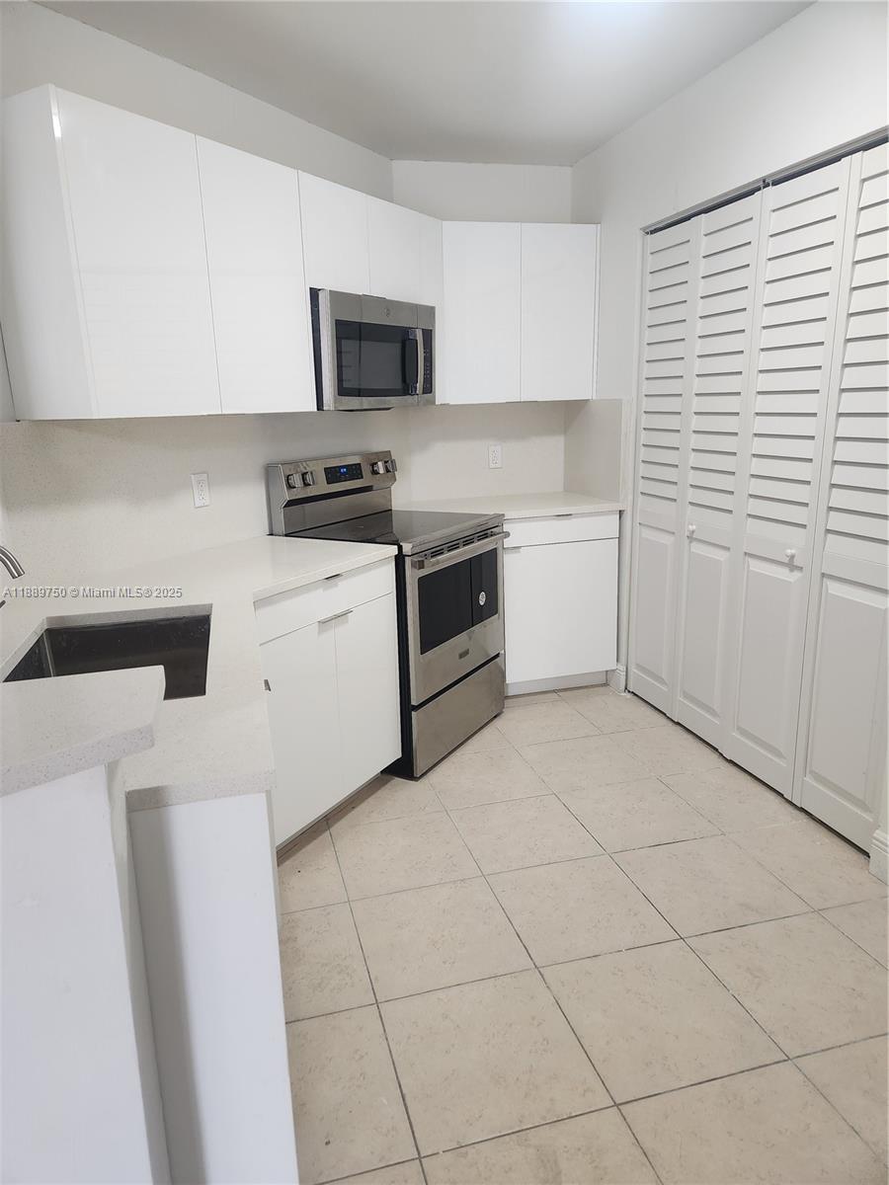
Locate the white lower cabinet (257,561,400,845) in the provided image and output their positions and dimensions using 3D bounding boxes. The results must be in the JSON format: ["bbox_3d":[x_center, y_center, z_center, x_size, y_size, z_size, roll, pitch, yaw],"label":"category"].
[{"bbox_3d":[-0.617,0.341,2.773,0.595,0.870,0.745,7,15,30],"label":"white lower cabinet"}]

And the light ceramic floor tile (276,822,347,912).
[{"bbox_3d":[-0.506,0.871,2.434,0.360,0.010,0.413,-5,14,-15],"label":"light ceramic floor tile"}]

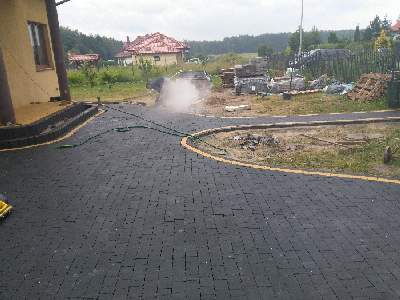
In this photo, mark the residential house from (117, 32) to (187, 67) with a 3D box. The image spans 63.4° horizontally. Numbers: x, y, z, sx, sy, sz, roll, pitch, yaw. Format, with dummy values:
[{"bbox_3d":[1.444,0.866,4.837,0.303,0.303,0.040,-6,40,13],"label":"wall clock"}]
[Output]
[{"bbox_3d":[-8.426,-17.874,57.212,12.500,6.300,11.000,-3,16,-4],"label":"residential house"}]

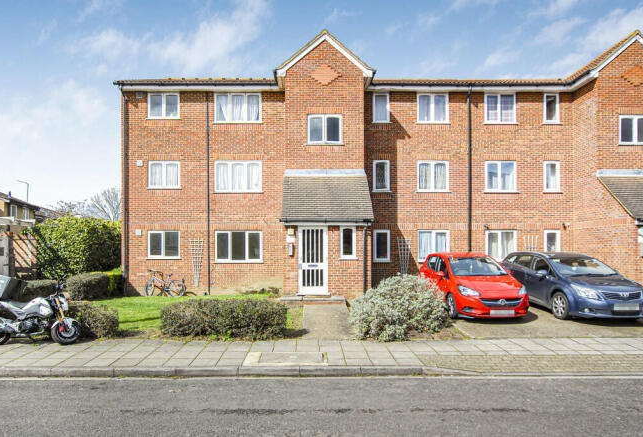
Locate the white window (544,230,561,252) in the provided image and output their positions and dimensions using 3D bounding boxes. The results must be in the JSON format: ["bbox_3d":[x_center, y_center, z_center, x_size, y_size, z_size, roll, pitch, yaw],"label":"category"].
[{"bbox_3d":[8.615,1.027,14.863,0.614,1.183,0.120,0,0,-1],"label":"white window"}]

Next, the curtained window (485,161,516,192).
[{"bbox_3d":[6.736,-1.549,14.950,1.190,1.180,0.100,0,0,0],"label":"curtained window"}]

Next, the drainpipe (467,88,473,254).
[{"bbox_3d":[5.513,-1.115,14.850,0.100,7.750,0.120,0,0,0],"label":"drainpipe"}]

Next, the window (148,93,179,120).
[{"bbox_3d":[-5.790,-4.128,14.691,1.180,0.960,0.120,0,0,-1],"label":"window"}]

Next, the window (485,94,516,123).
[{"bbox_3d":[6.710,-4.116,14.950,1.190,1.160,0.100,0,0,0],"label":"window"}]

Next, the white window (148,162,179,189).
[{"bbox_3d":[-5.768,-1.585,14.691,1.195,1.052,0.120,0,0,-1],"label":"white window"}]

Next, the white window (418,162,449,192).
[{"bbox_3d":[4.202,-1.557,14.950,1.210,1.180,0.100,0,0,0],"label":"white window"}]

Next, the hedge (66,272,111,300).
[{"bbox_3d":[-7.400,2.250,12.800,0.750,0.800,1.450,0,0,0],"label":"hedge"}]

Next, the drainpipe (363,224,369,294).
[{"bbox_3d":[1.326,1.251,11.900,0.100,2.150,0.110,0,0,0],"label":"drainpipe"}]

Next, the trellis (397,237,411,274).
[{"bbox_3d":[3.137,1.502,15.100,0.567,1.606,0.060,0,-1,0],"label":"trellis"}]

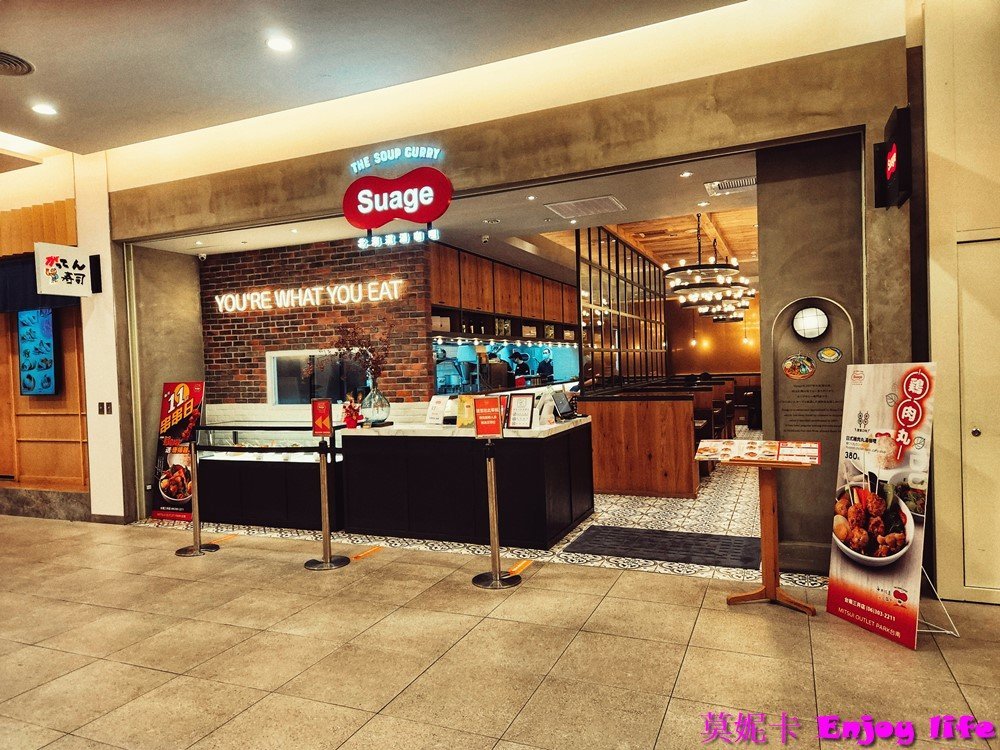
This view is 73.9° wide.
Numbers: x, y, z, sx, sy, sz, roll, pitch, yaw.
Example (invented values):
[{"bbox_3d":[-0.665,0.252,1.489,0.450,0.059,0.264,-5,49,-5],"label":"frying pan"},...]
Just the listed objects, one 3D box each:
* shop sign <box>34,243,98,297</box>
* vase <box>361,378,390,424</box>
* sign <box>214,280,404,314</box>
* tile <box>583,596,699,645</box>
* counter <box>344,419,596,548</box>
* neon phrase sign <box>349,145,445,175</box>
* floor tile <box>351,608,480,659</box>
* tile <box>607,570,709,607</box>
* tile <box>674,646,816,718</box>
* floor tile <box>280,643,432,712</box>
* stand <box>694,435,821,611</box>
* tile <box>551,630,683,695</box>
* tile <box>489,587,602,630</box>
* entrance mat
[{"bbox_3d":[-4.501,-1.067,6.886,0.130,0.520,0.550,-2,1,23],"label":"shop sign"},{"bbox_3d":[-1.270,0.259,6.750,0.295,0.455,0.295,-2,1,0],"label":"vase"},{"bbox_3d":[-2.201,-0.846,7.444,2.600,0.210,0.050,-2,1,23],"label":"sign"},{"bbox_3d":[0.866,1.475,4.000,0.600,0.015,0.600,-1,1,23],"label":"tile"},{"bbox_3d":[-0.305,0.972,6.601,2.180,1.000,1.460,-1,1,23],"label":"counter"},{"bbox_3d":[-0.906,-1.845,5.675,0.900,0.170,0.060,-1,1,23],"label":"neon phrase sign"},{"bbox_3d":[-0.482,1.521,3.932,0.600,0.012,0.600,-2,1,23],"label":"floor tile"},{"bbox_3d":[1.103,1.461,4.551,0.600,0.015,0.600,-1,1,23],"label":"tile"},{"bbox_3d":[1.176,1.455,3.177,0.600,0.010,0.600,-2,1,23],"label":"tile"},{"bbox_3d":[-0.709,1.532,3.371,0.600,0.015,0.600,-1,1,23],"label":"floor tile"},{"bbox_3d":[1.655,0.931,4.238,0.730,1.010,0.400,-2,1,23],"label":"stand"},{"bbox_3d":[0.625,1.471,3.414,0.600,0.010,0.600,-2,1,23],"label":"tile"},{"bbox_3d":[0.315,1.489,4.237,0.600,0.015,0.600,-1,1,23],"label":"tile"},{"bbox_3d":[1.363,1.399,5.504,1.500,0.012,0.900,-2,1,23],"label":"entrance mat"}]

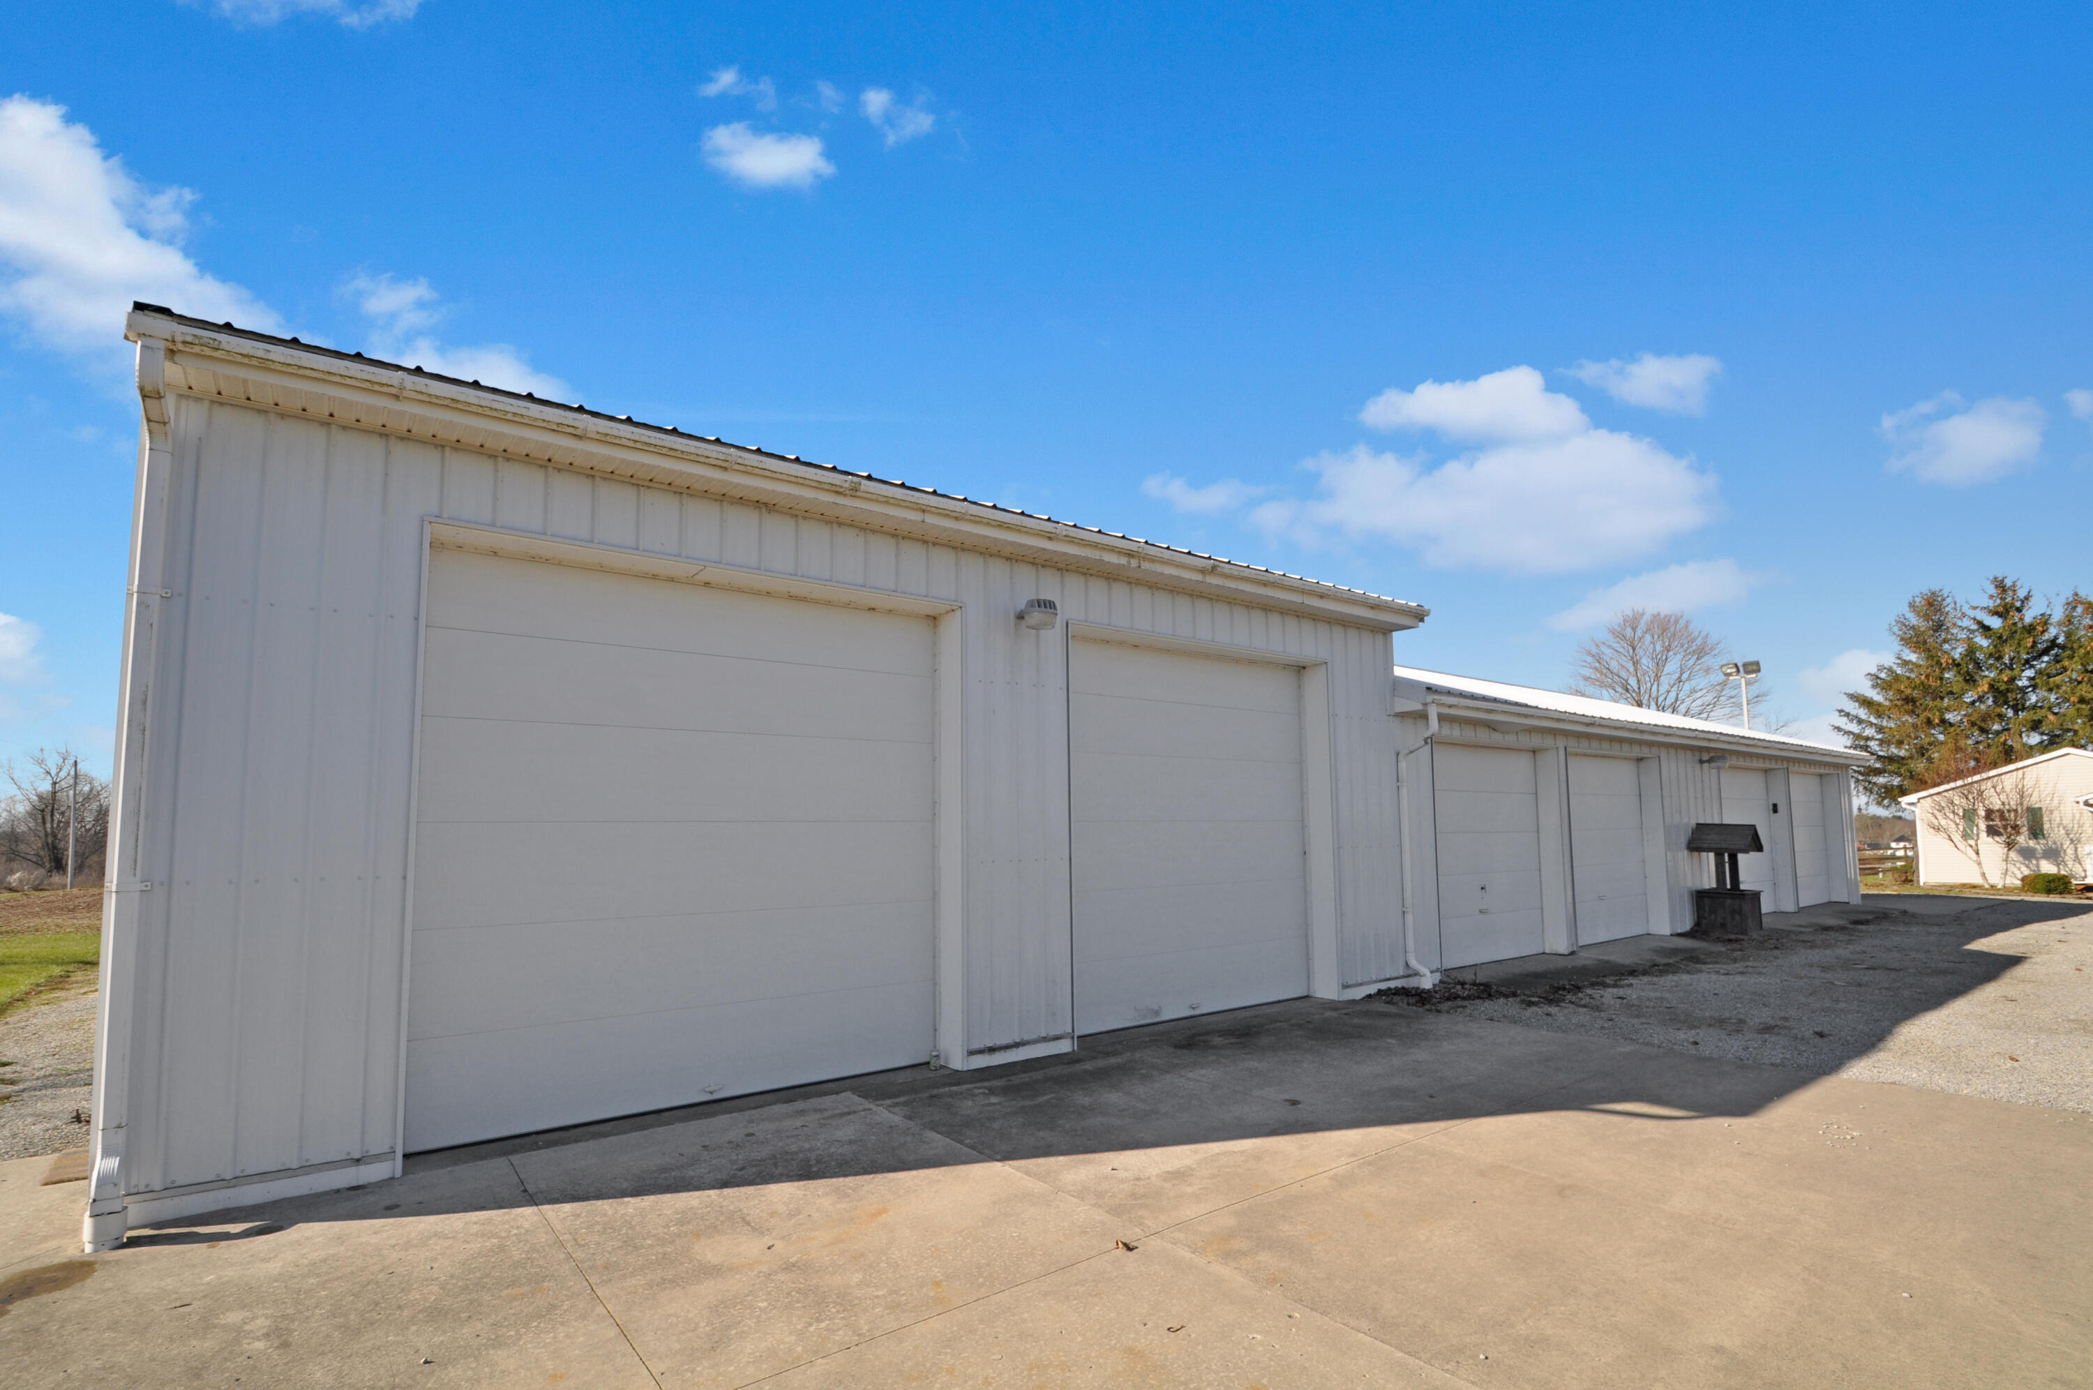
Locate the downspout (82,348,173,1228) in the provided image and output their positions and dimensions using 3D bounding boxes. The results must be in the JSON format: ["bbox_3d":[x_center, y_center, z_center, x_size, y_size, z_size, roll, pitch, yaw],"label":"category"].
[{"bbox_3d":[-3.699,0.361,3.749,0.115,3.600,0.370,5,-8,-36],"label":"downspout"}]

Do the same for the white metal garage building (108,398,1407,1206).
[{"bbox_3d":[-2.485,1.079,9.772,9.250,3.750,8.000,4,-7,-36],"label":"white metal garage building"}]

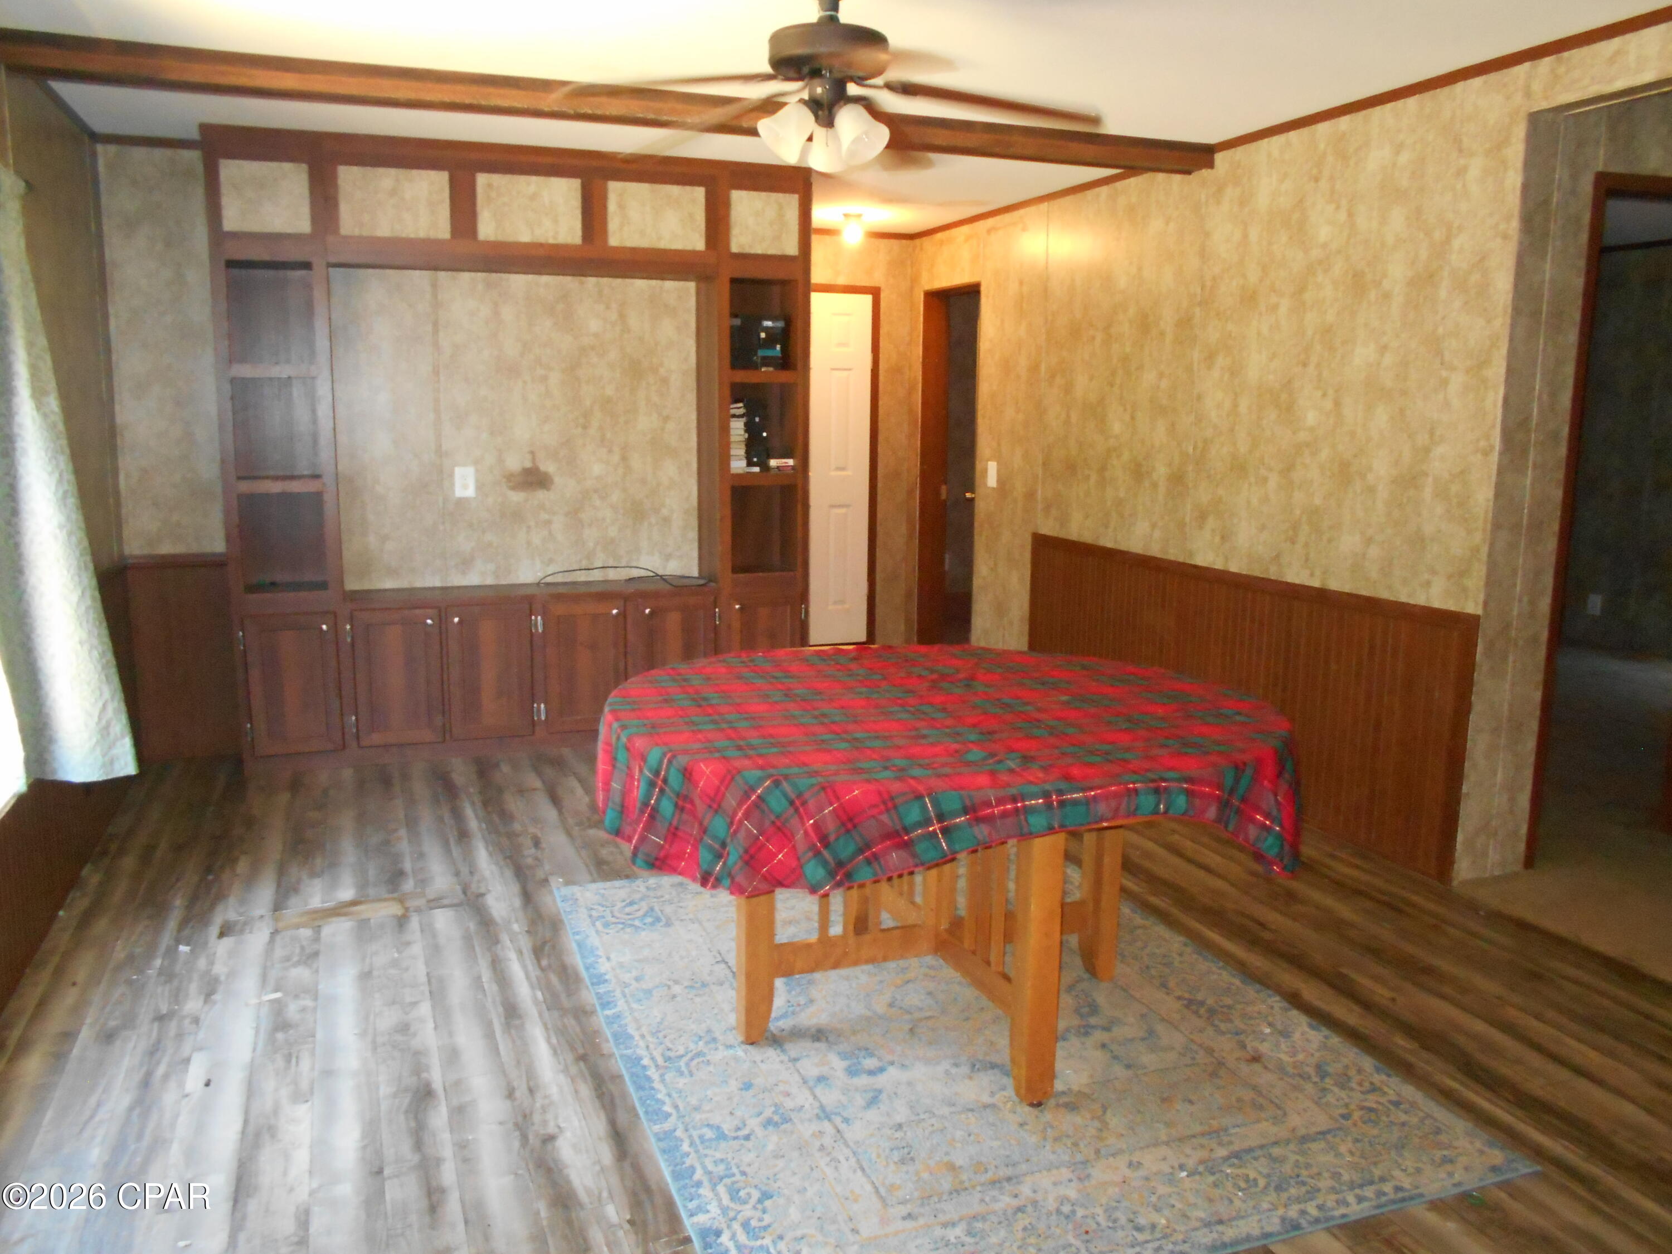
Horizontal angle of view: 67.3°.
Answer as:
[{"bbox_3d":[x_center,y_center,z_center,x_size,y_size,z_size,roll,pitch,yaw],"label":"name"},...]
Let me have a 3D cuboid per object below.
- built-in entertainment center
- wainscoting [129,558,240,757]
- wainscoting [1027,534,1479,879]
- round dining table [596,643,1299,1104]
[{"bbox_3d":[-1.281,-0.721,5.355,2.390,2.461,0.323,-3,11,-21],"label":"built-in entertainment center"},{"bbox_3d":[-2.642,0.127,5.132,0.410,0.845,0.045,-3,11,-21],"label":"wainscoting"},{"bbox_3d":[1.465,0.168,5.074,0.045,0.848,2.675,-3,11,-21],"label":"wainscoting"},{"bbox_3d":[0.237,0.556,3.032,1.552,0.767,1.552,0,10,0],"label":"round dining table"}]

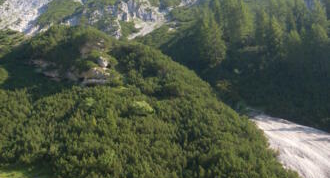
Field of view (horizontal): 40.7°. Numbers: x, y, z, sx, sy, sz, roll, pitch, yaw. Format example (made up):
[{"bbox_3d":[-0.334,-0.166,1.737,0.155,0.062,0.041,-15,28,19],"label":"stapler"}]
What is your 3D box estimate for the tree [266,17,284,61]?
[{"bbox_3d":[31.046,-13.908,125.000,5.210,12.360,4.790,0,-2,0],"label":"tree"}]

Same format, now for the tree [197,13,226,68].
[{"bbox_3d":[12.333,-12.864,118.000,7.960,14.320,7.320,0,-2,0],"label":"tree"}]

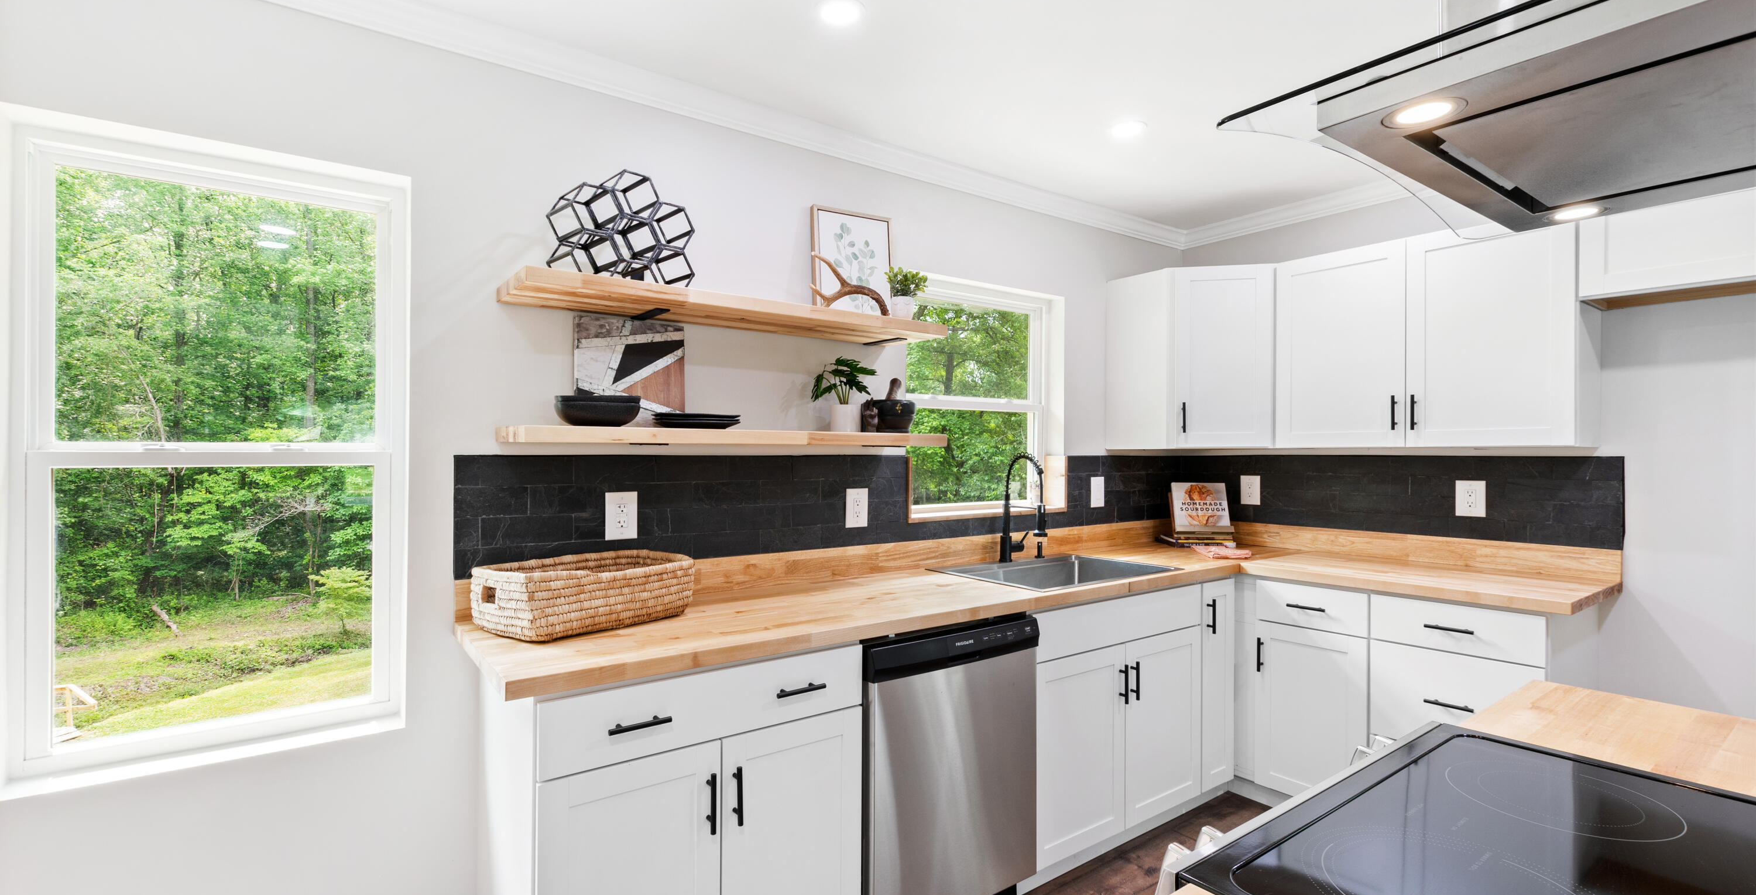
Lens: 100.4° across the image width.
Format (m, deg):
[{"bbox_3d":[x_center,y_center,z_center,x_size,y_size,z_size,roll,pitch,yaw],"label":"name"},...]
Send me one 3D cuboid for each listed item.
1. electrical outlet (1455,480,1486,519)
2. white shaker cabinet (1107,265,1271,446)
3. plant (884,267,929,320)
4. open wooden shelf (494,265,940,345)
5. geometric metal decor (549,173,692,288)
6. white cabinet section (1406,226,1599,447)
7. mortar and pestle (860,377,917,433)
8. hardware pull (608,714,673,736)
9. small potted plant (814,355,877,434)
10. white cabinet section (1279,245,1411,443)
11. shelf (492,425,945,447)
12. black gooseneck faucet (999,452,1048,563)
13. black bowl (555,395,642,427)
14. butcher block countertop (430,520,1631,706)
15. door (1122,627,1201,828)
[{"bbox_3d":[2.214,0.194,2.731,0.010,0.136,0.091,1,-1,-36],"label":"electrical outlet"},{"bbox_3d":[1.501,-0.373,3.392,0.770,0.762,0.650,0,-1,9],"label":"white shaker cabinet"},{"bbox_3d":[0.092,-0.492,2.405,0.148,0.198,0.148,0,-1,0],"label":"plant"},{"bbox_3d":[-0.380,-0.384,2.131,1.250,0.037,0.315,1,-1,-36],"label":"open wooden shelf"},{"bbox_3d":[-0.668,-0.547,1.908,0.310,0.293,0.170,1,-1,-42],"label":"geometric metal decor"},{"bbox_3d":[2.173,-0.381,2.567,0.300,0.762,0.459,0,-1,-35],"label":"white cabinet section"},{"bbox_3d":[0.038,-0.132,2.415,0.178,0.190,0.178,0,-1,0],"label":"mortar and pestle"},{"bbox_3d":[-0.478,0.555,1.468,0.127,0.013,0.033,1,-1,-36],"label":"hardware pull"},{"bbox_3d":[-0.103,-0.162,2.308,0.190,0.245,0.175,0,-1,0],"label":"small potted plant"},{"bbox_3d":[1.905,-0.378,2.943,0.300,0.762,0.464,0,-1,-35],"label":"white cabinet section"},{"bbox_3d":[-0.378,-0.024,2.117,1.243,0.037,0.336,1,-1,-36],"label":"shelf"},{"bbox_3d":[0.549,0.234,2.764,0.088,0.419,0.215,1,-1,-36],"label":"black gooseneck faucet"},{"bbox_3d":[-0.711,-0.088,1.857,0.220,0.084,0.220,0,-1,0],"label":"black bowl"},{"bbox_3d":[0.703,0.400,2.118,3.184,0.134,1.588,1,-1,-36],"label":"butcher block countertop"},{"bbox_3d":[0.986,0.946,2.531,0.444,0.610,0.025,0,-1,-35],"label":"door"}]

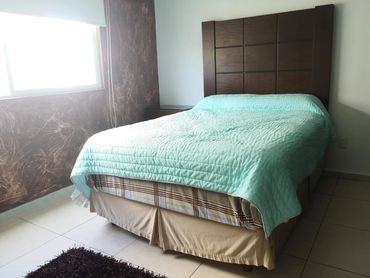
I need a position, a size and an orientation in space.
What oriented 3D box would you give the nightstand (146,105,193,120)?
[{"bbox_3d":[-0.189,-0.048,3.945,0.598,0.676,0.408,6,15,33],"label":"nightstand"}]

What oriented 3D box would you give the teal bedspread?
[{"bbox_3d":[0.285,-0.013,2.615,1.679,0.644,1.886,6,15,33],"label":"teal bedspread"}]

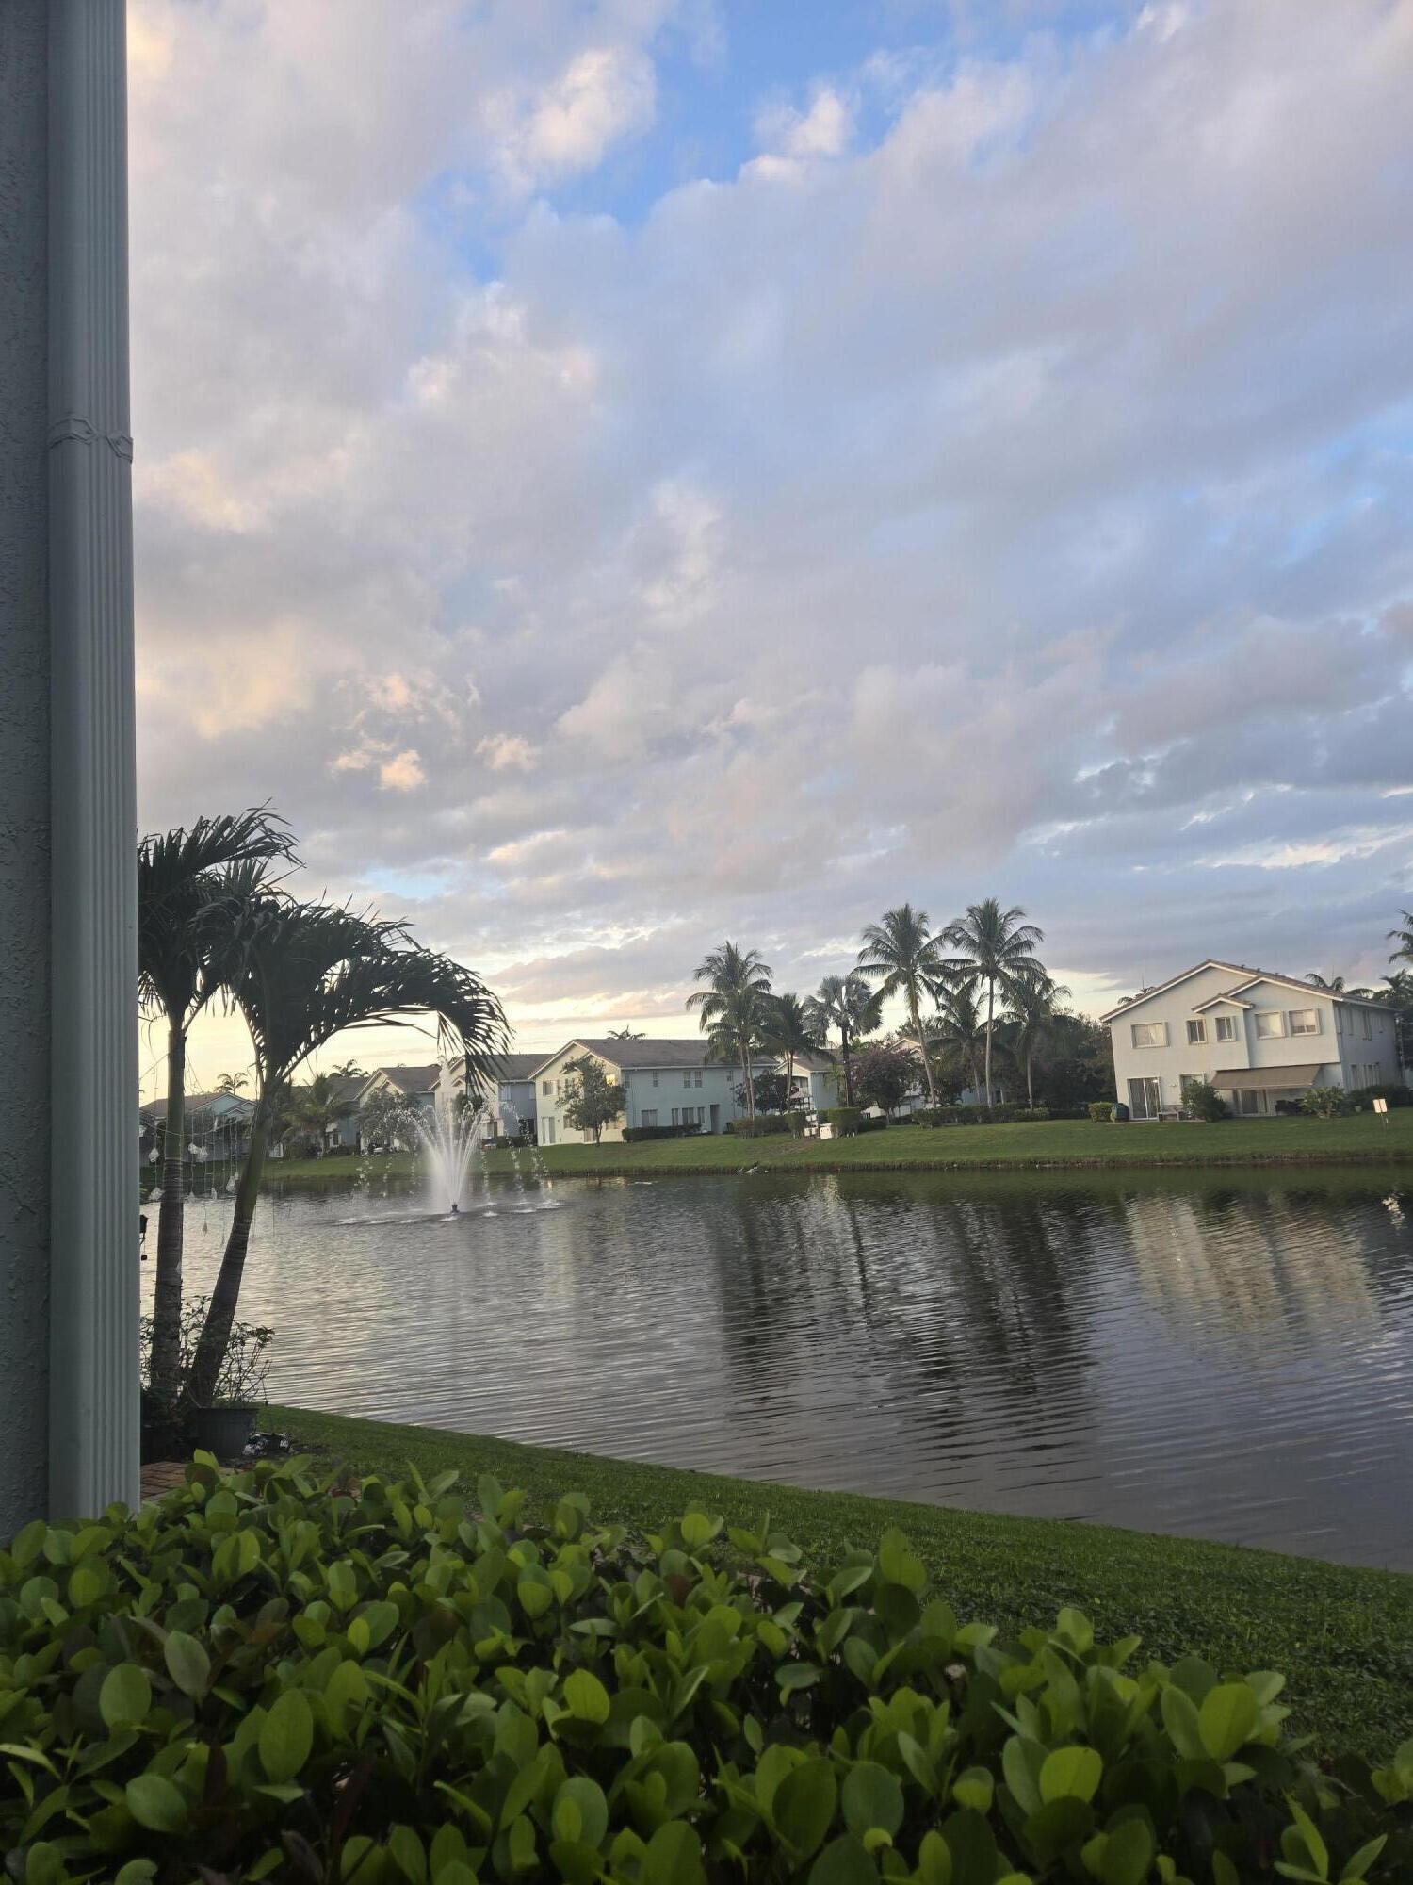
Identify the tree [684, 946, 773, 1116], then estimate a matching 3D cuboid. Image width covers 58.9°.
[{"bbox_3d":[1.787,7.093,95.000,6.460,14.520,6.590,-4,-8,1],"label":"tree"}]

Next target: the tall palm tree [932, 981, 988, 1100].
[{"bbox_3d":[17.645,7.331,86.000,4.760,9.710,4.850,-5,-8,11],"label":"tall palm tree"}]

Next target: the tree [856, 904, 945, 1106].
[{"bbox_3d":[12.871,4.676,82.000,6.200,14.100,6.200,-3,-8,0],"label":"tree"}]

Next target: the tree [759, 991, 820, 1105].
[{"bbox_3d":[5.984,8.235,87.000,4.800,9.800,4.800,-3,-8,0],"label":"tree"}]

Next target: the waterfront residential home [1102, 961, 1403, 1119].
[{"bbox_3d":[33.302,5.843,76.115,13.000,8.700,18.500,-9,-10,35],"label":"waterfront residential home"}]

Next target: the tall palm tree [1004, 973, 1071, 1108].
[{"bbox_3d":[22.173,6.963,84.000,4.650,9.880,4.740,-6,-8,14],"label":"tall palm tree"}]

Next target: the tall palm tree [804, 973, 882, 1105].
[{"bbox_3d":[9.841,7.725,90.000,5.500,11.110,5.610,-5,-8,6],"label":"tall palm tree"}]

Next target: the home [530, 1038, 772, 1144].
[{"bbox_3d":[-4.210,12.240,104.500,16.500,8.200,12.300,4,-10,-42],"label":"home"}]

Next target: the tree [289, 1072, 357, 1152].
[{"bbox_3d":[-39.130,17.383,128.000,6.930,8.430,7.070,-1,-8,-17],"label":"tree"}]

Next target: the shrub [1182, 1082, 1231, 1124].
[{"bbox_3d":[26.705,8.547,67.000,2.550,2.210,2.300,-7,-8,21],"label":"shrub"}]

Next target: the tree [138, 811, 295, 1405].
[{"bbox_3d":[-2.668,0.899,6.400,1.250,3.100,1.250,-3,-8,0],"label":"tree"}]

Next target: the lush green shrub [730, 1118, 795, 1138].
[{"bbox_3d":[3.741,12.741,86.000,4.600,1.500,2.000,-3,-8,0],"label":"lush green shrub"}]

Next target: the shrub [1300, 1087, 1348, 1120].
[{"bbox_3d":[32.159,8.318,65.200,2.400,1.690,2.100,-8,-9,25],"label":"shrub"}]

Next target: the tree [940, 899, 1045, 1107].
[{"bbox_3d":[18.704,4.387,82.000,6.600,14.200,6.400,-3,-8,0],"label":"tree"}]

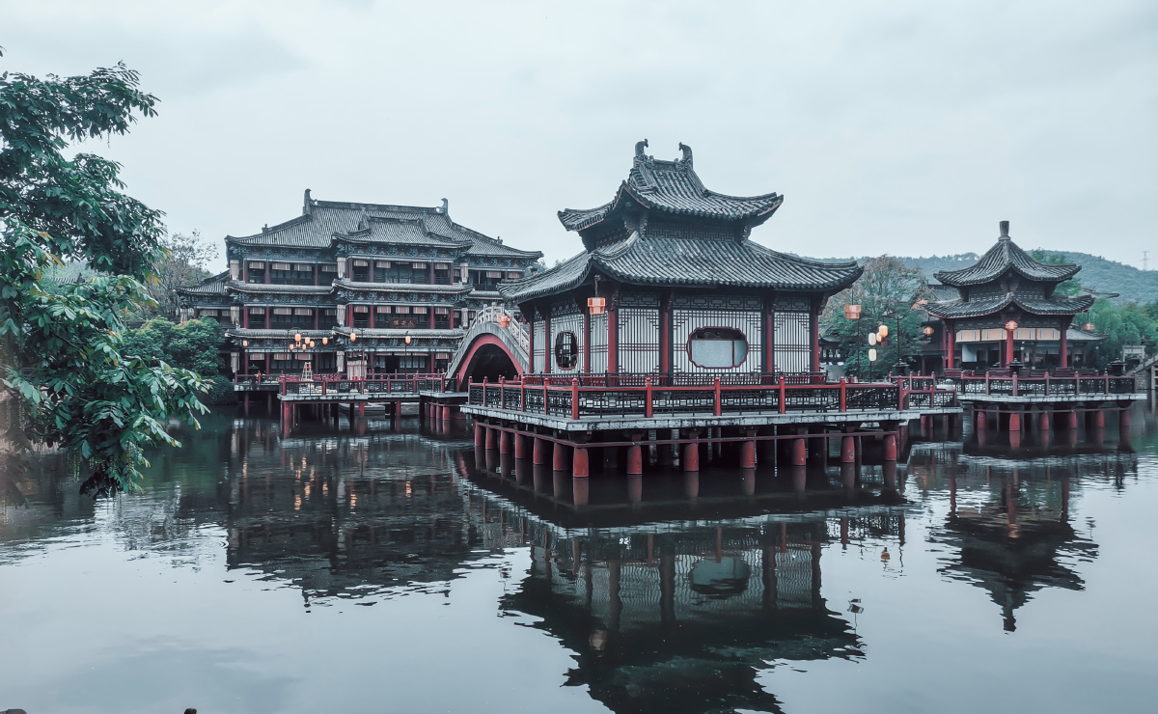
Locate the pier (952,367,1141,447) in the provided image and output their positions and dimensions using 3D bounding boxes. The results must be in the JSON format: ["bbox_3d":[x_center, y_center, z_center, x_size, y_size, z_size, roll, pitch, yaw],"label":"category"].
[{"bbox_3d":[23.946,2.285,46.758,9.390,2.930,7.260,0,-1,-22],"label":"pier"}]

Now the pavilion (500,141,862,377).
[{"bbox_3d":[3.159,-2.992,32.318,9.940,9.970,9.940,0,-1,-22],"label":"pavilion"}]

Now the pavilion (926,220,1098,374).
[{"bbox_3d":[22.653,-2.554,46.156,5.790,9.360,5.800,0,-1,-22],"label":"pavilion"}]

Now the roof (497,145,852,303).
[{"bbox_3d":[3.151,-5.066,32.349,9.940,5.830,9.940,0,-1,-22],"label":"roof"}]

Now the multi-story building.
[{"bbox_3d":[-22.739,-7.175,90.953,34.310,20.280,22.570,0,-1,-22],"label":"multi-story building"}]

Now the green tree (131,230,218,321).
[{"bbox_3d":[-40.832,-5.063,87.884,9.000,15.550,8.500,0,-1,0],"label":"green tree"}]

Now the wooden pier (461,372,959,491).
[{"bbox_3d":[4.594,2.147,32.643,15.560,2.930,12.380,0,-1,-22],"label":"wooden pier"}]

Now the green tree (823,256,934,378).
[{"bbox_3d":[21.240,-2.432,61.928,8.200,9.650,7.800,0,-1,0],"label":"green tree"}]

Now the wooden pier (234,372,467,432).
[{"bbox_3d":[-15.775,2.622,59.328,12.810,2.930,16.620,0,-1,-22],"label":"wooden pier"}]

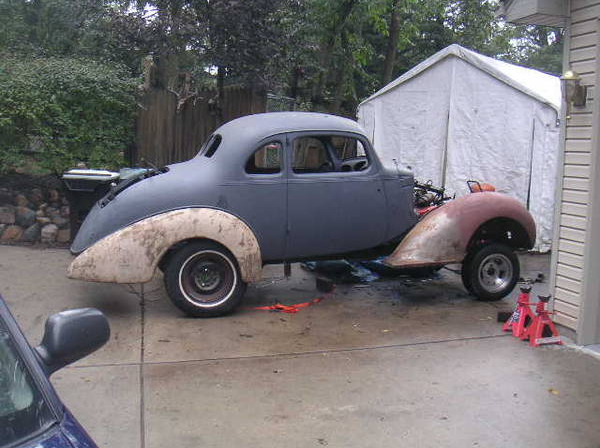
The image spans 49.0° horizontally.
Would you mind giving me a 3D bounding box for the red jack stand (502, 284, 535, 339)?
[{"bbox_3d":[1.829,0.718,5.403,0.235,0.375,0.230,-1,6,-8],"label":"red jack stand"}]

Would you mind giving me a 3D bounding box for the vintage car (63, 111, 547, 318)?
[{"bbox_3d":[0.020,-0.202,6.882,4.508,1.870,1.780,-1,6,-14],"label":"vintage car"}]

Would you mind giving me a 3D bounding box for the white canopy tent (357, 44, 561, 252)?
[{"bbox_3d":[3.985,-1.487,12.638,3.200,2.967,6.100,7,9,34],"label":"white canopy tent"}]

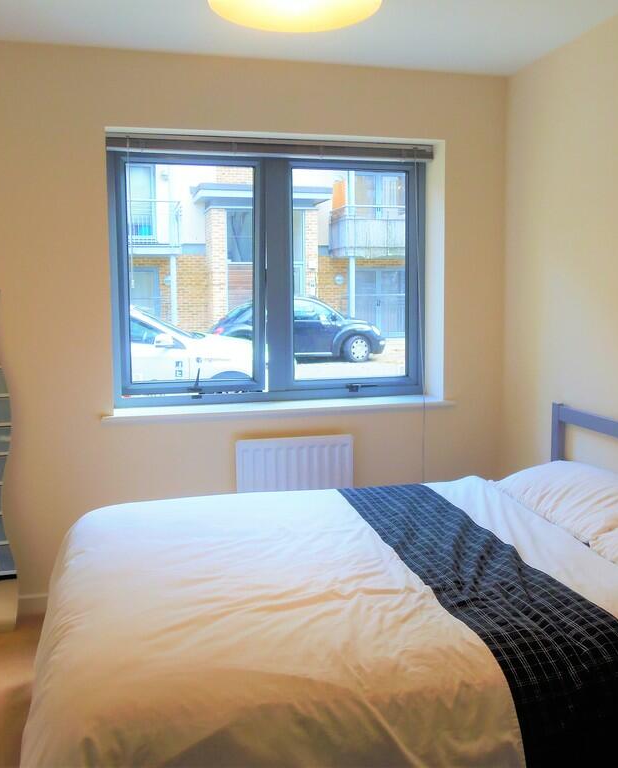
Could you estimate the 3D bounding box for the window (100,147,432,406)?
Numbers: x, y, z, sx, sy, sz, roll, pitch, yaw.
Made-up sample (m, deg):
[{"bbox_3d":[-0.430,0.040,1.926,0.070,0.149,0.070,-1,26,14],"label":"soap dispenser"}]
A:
[{"bbox_3d":[-0.161,-0.516,3.440,1.540,1.200,0.070,-2,7,-14],"label":"window"}]

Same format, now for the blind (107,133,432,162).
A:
[{"bbox_3d":[-0.142,-1.081,3.266,1.530,0.075,0.050,-2,7,-14],"label":"blind"}]

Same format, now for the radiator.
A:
[{"bbox_3d":[-0.066,0.545,3.289,0.535,0.600,0.090,-2,7,-14],"label":"radiator"}]

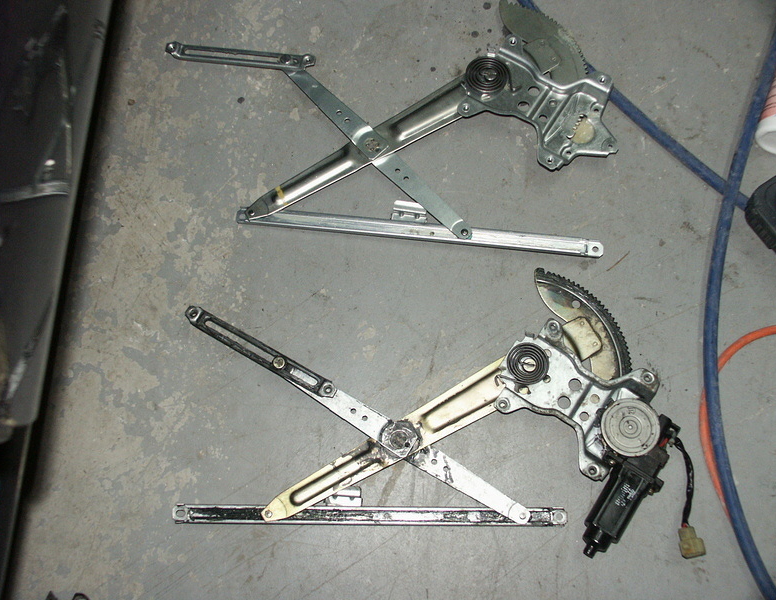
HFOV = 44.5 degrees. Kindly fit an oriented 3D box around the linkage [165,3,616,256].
[{"bbox_3d":[-0.004,-0.234,1.153,0.567,0.060,0.314,5,76,5],"label":"linkage"}]

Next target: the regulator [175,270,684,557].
[{"bbox_3d":[0.039,0.115,1.052,0.557,0.075,0.320,1,76,4],"label":"regulator"}]

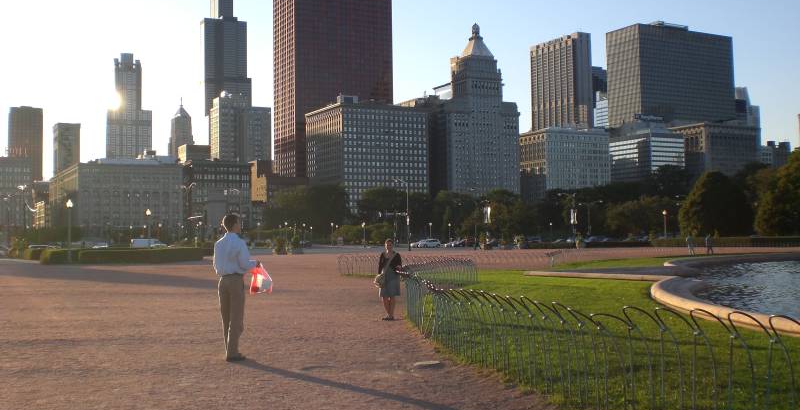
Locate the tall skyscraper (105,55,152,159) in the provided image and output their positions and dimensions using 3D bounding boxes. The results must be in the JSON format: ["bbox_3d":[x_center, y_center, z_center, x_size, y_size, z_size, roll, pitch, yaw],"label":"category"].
[{"bbox_3d":[-422.917,-87.486,1371.303,54.000,293.000,52.000,0,-2,-28],"label":"tall skyscraper"}]

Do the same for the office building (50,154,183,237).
[{"bbox_3d":[-175.126,1.084,536.461,57.000,46.000,110.000,0,-2,-28],"label":"office building"}]

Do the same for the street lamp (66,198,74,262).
[{"bbox_3d":[-22.877,1.711,61.085,0.500,4.500,0.500,-1,-2,0],"label":"street lamp"}]

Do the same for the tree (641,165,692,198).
[{"bbox_3d":[74.348,-0.195,245.000,15.500,21.400,15.500,-1,-2,17],"label":"tree"}]

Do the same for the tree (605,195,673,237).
[{"bbox_3d":[55.674,3.431,205.000,15.500,11.300,14.000,-1,-2,15],"label":"tree"}]

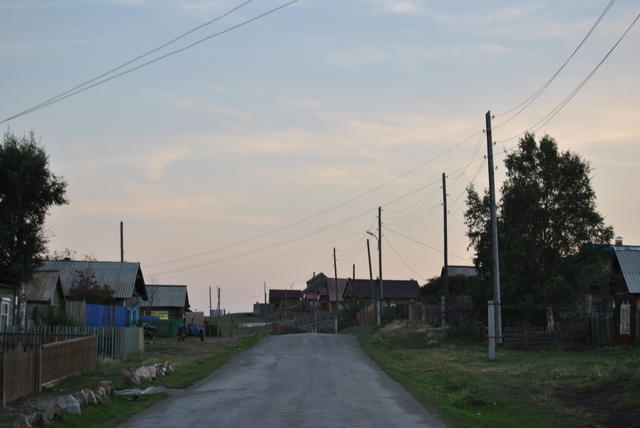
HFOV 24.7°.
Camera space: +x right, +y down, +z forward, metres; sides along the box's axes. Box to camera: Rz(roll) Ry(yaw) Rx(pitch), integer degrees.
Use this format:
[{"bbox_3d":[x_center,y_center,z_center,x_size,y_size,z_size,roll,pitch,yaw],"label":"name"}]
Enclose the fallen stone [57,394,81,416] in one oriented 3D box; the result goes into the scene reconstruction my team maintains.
[{"bbox_3d":[-4.878,3.714,28.300,0.460,0.410,0.430,0,-3,0],"label":"fallen stone"}]

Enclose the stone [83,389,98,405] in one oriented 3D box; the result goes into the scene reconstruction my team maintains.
[{"bbox_3d":[-4.165,3.312,26.479,0.275,0.266,0.270,0,-4,0],"label":"stone"}]

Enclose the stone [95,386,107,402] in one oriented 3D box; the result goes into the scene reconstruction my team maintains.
[{"bbox_3d":[-4.070,3.347,27.057,0.211,0.272,0.241,0,-4,0],"label":"stone"}]

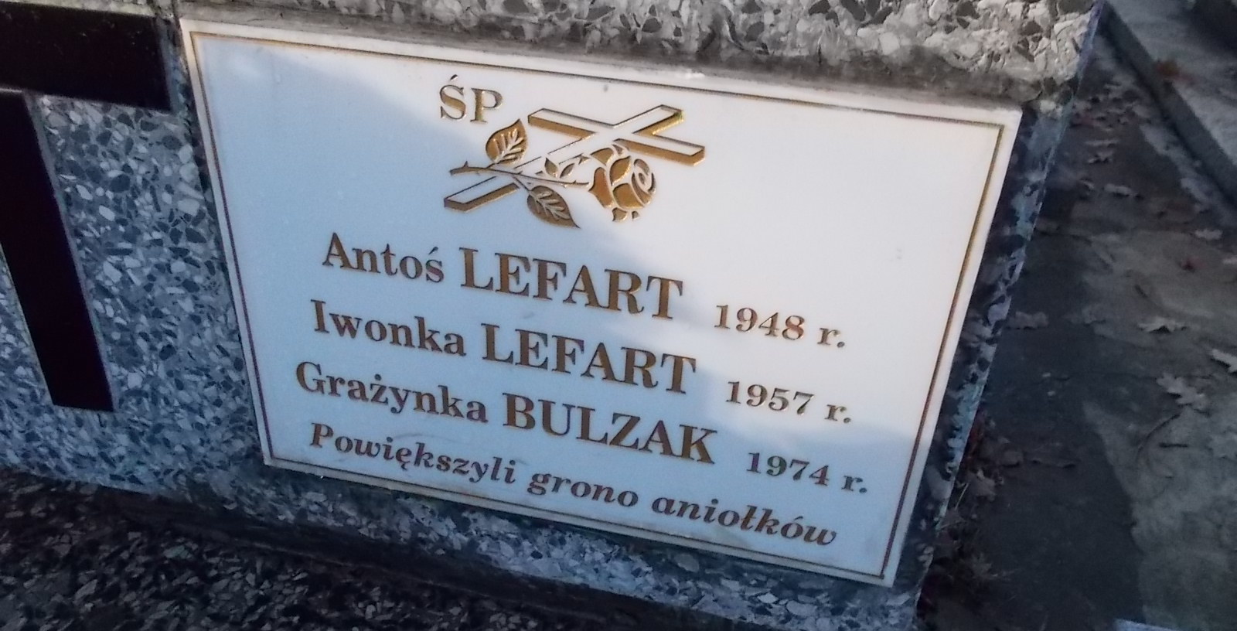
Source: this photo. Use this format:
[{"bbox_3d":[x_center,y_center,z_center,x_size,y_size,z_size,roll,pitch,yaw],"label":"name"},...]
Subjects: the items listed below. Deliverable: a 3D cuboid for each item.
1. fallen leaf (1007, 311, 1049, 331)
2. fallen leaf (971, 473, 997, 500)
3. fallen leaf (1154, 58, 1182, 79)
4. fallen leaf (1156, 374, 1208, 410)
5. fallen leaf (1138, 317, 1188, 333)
[{"bbox_3d":[0.666,0.009,1.515,0.072,0.015,0.040,14,34,18],"label":"fallen leaf"},{"bbox_3d":[0.457,0.214,1.162,0.034,0.020,0.040,21,37,26],"label":"fallen leaf"},{"bbox_3d":[1.454,-0.653,2.463,0.068,0.038,0.050,9,33,9],"label":"fallen leaf"},{"bbox_3d":[0.829,0.112,1.364,0.040,0.016,0.076,-15,37,-26],"label":"fallen leaf"},{"bbox_3d":[0.890,0.016,1.520,0.078,0.016,0.040,9,33,9],"label":"fallen leaf"}]

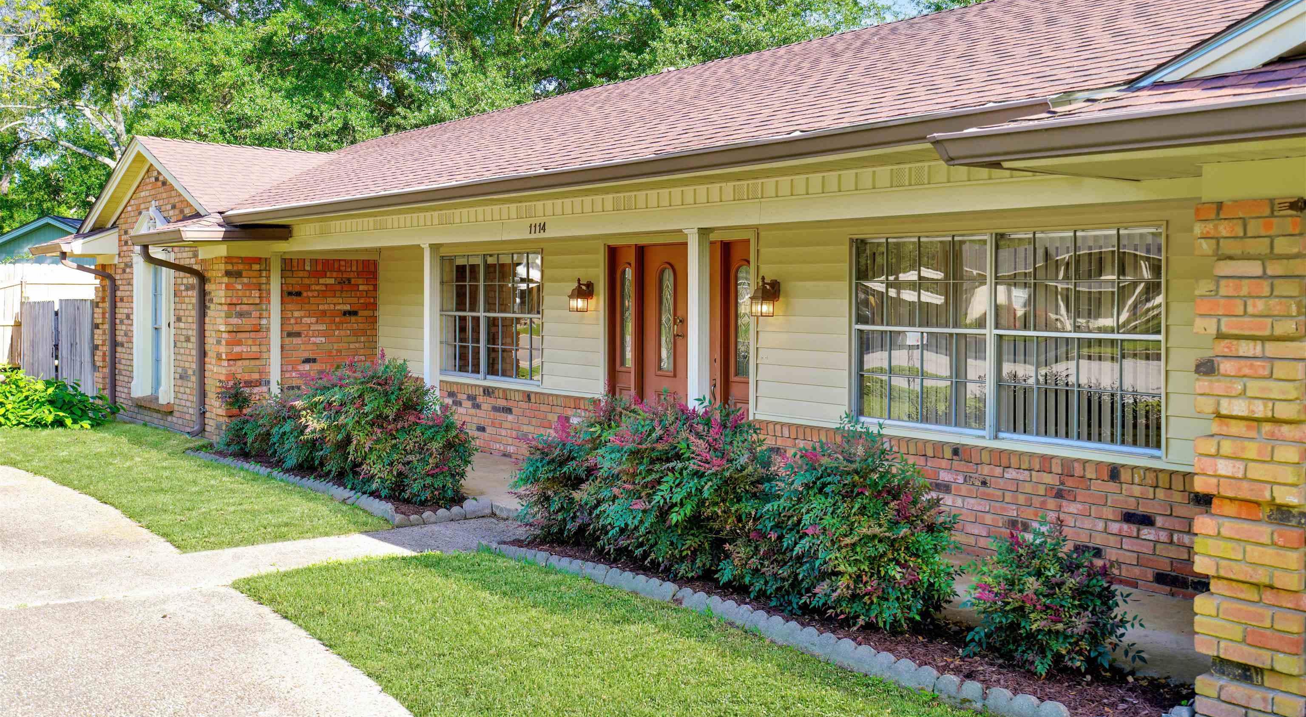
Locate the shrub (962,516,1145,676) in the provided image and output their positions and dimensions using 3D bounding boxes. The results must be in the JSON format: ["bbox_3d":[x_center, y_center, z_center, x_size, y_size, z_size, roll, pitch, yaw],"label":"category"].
[{"bbox_3d":[1.851,1.084,5.515,0.790,0.695,0.770,-2,4,-39],"label":"shrub"}]

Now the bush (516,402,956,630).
[{"bbox_3d":[0.343,0.820,7.407,0.980,1.030,3.670,-2,4,-39],"label":"bush"}]

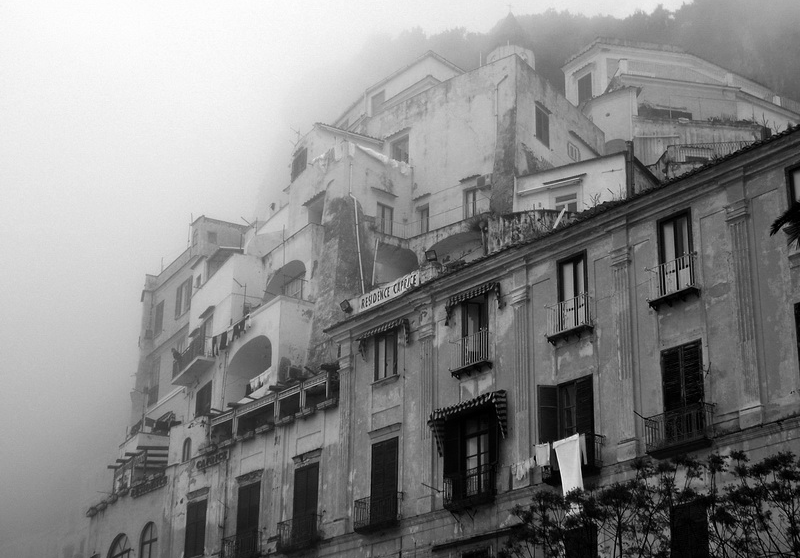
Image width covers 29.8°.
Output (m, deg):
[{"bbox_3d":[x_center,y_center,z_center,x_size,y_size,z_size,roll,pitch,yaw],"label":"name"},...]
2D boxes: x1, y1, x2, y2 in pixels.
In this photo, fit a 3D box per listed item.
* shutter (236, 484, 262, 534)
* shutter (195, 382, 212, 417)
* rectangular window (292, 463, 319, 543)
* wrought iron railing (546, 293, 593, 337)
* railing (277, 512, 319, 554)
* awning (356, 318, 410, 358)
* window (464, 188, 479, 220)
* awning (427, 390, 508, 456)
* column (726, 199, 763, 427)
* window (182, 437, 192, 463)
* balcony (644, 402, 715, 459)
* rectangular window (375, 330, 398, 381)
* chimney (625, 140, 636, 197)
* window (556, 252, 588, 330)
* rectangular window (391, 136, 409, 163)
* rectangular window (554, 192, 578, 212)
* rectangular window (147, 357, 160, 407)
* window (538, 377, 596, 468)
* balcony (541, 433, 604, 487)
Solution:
[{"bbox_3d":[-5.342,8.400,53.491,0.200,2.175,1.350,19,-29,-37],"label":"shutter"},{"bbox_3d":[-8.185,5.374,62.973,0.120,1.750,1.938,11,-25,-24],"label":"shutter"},{"bbox_3d":[-2.956,7.312,48.129,0.180,2.660,1.302,19,-28,-36],"label":"rectangular window"},{"bbox_3d":[4.875,1.098,43.278,0.360,0.933,1.470,19,-29,-37],"label":"wrought iron railing"},{"bbox_3d":[-3.161,8.077,47.513,0.470,0.910,1.974,19,-28,-36],"label":"railing"},{"bbox_3d":[-0.583,1.853,46.967,0.360,0.924,2.142,19,-28,-36],"label":"awning"},{"bbox_3d":[3.498,-3.695,74.000,0.780,1.620,0.200,-16,-27,35],"label":"window"},{"bbox_3d":[1.828,4.051,42.657,0.650,1.434,2.702,19,-28,-36],"label":"awning"},{"bbox_3d":[8.799,0.821,38.614,0.240,6.135,0.714,19,-29,-37],"label":"column"},{"bbox_3d":[-7.642,6.226,54.652,0.180,0.921,0.546,19,-28,-36],"label":"window"},{"bbox_3d":[7.148,3.892,38.265,0.444,1.006,1.883,18,-27,-36],"label":"balcony"},{"bbox_3d":[-0.411,2.513,49.116,0.206,1.491,1.203,18,-27,-36],"label":"rectangular window"},{"bbox_3d":[9.203,-4.374,60.000,0.250,2.470,0.270,-12,-24,29],"label":"chimney"},{"bbox_3d":[5.107,0.456,43.733,0.200,2.409,1.206,19,-29,-37],"label":"window"},{"bbox_3d":[0.076,-6.641,80.175,1.353,1.727,0.240,-19,-30,39],"label":"rectangular window"},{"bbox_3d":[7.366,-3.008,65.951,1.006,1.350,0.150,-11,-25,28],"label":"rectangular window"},{"bbox_3d":[-11.678,4.922,71.915,0.200,2.264,1.221,13,-25,-27],"label":"rectangular window"},{"bbox_3d":[4.702,4.113,41.889,0.420,2.700,1.800,18,-28,-35],"label":"window"},{"bbox_3d":[4.732,5.030,41.195,0.520,1.080,2.080,18,-28,-35],"label":"balcony"}]

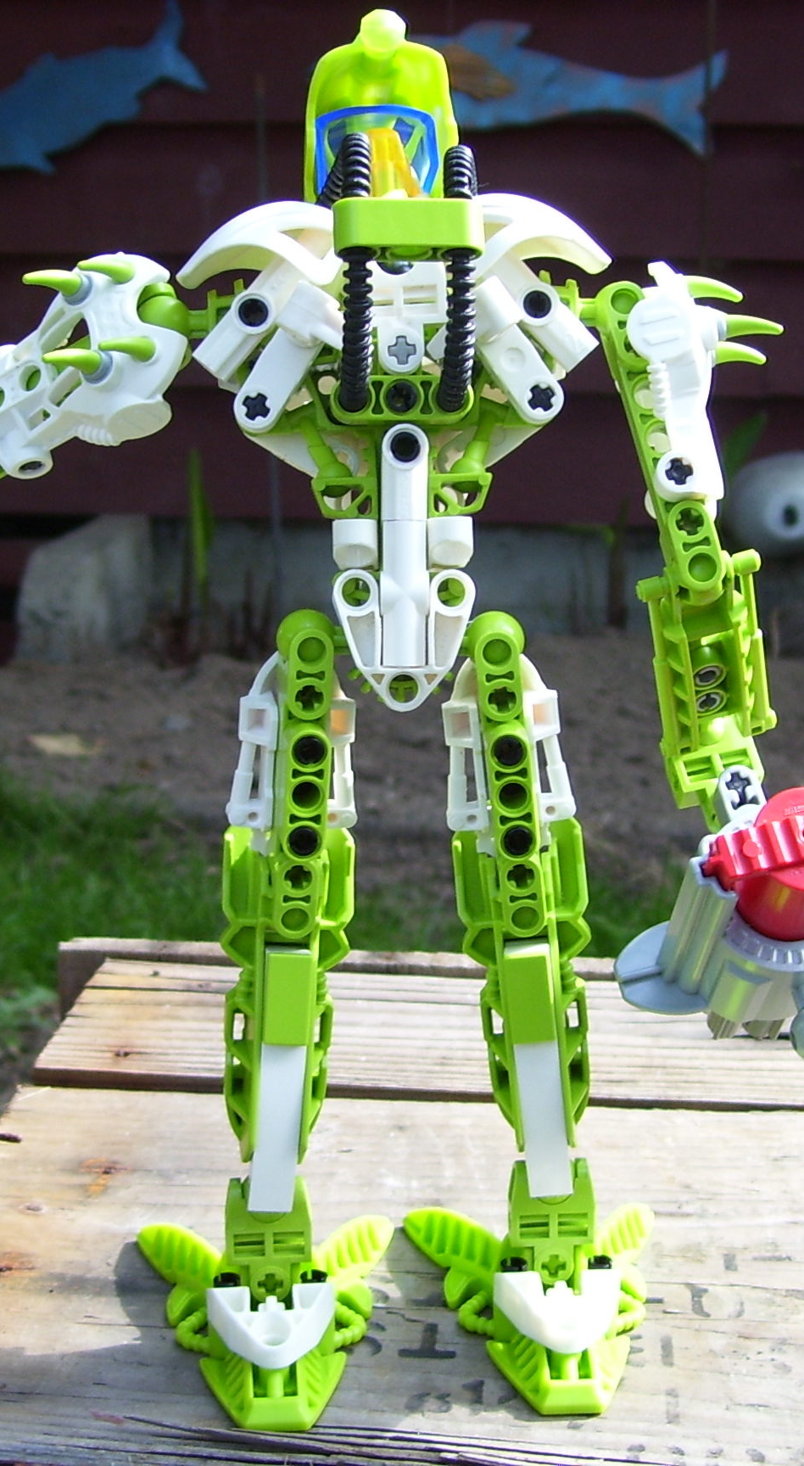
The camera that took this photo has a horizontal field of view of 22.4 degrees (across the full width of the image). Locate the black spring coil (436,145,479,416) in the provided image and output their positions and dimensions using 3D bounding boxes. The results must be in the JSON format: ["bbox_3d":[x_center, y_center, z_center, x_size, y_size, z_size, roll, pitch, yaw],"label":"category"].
[{"bbox_3d":[0.009,-0.075,0.334,0.007,0.043,0.013,0,13,0],"label":"black spring coil"}]

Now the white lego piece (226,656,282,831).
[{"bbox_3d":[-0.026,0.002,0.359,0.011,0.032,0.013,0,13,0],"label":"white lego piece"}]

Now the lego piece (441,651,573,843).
[{"bbox_3d":[0.019,0.002,0.360,0.024,0.034,0.015,0,13,0],"label":"lego piece"}]

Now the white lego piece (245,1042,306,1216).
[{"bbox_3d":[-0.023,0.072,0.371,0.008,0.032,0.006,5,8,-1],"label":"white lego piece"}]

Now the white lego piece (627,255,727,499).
[{"bbox_3d":[0.047,-0.060,0.346,0.015,0.041,0.014,-13,13,3],"label":"white lego piece"}]

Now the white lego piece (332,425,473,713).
[{"bbox_3d":[0.000,-0.028,0.340,0.024,0.049,0.011,0,13,0],"label":"white lego piece"}]

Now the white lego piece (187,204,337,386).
[{"bbox_3d":[-0.024,-0.074,0.343,0.026,0.031,0.016,0,13,0],"label":"white lego piece"}]

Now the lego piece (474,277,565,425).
[{"bbox_3d":[0.019,-0.063,0.340,0.009,0.024,0.009,-37,10,8],"label":"lego piece"}]

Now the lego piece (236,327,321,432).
[{"bbox_3d":[-0.020,-0.061,0.341,0.008,0.022,0.007,31,11,-7],"label":"lego piece"}]

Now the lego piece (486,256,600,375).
[{"bbox_3d":[0.023,-0.071,0.340,0.008,0.024,0.008,-42,10,9],"label":"lego piece"}]

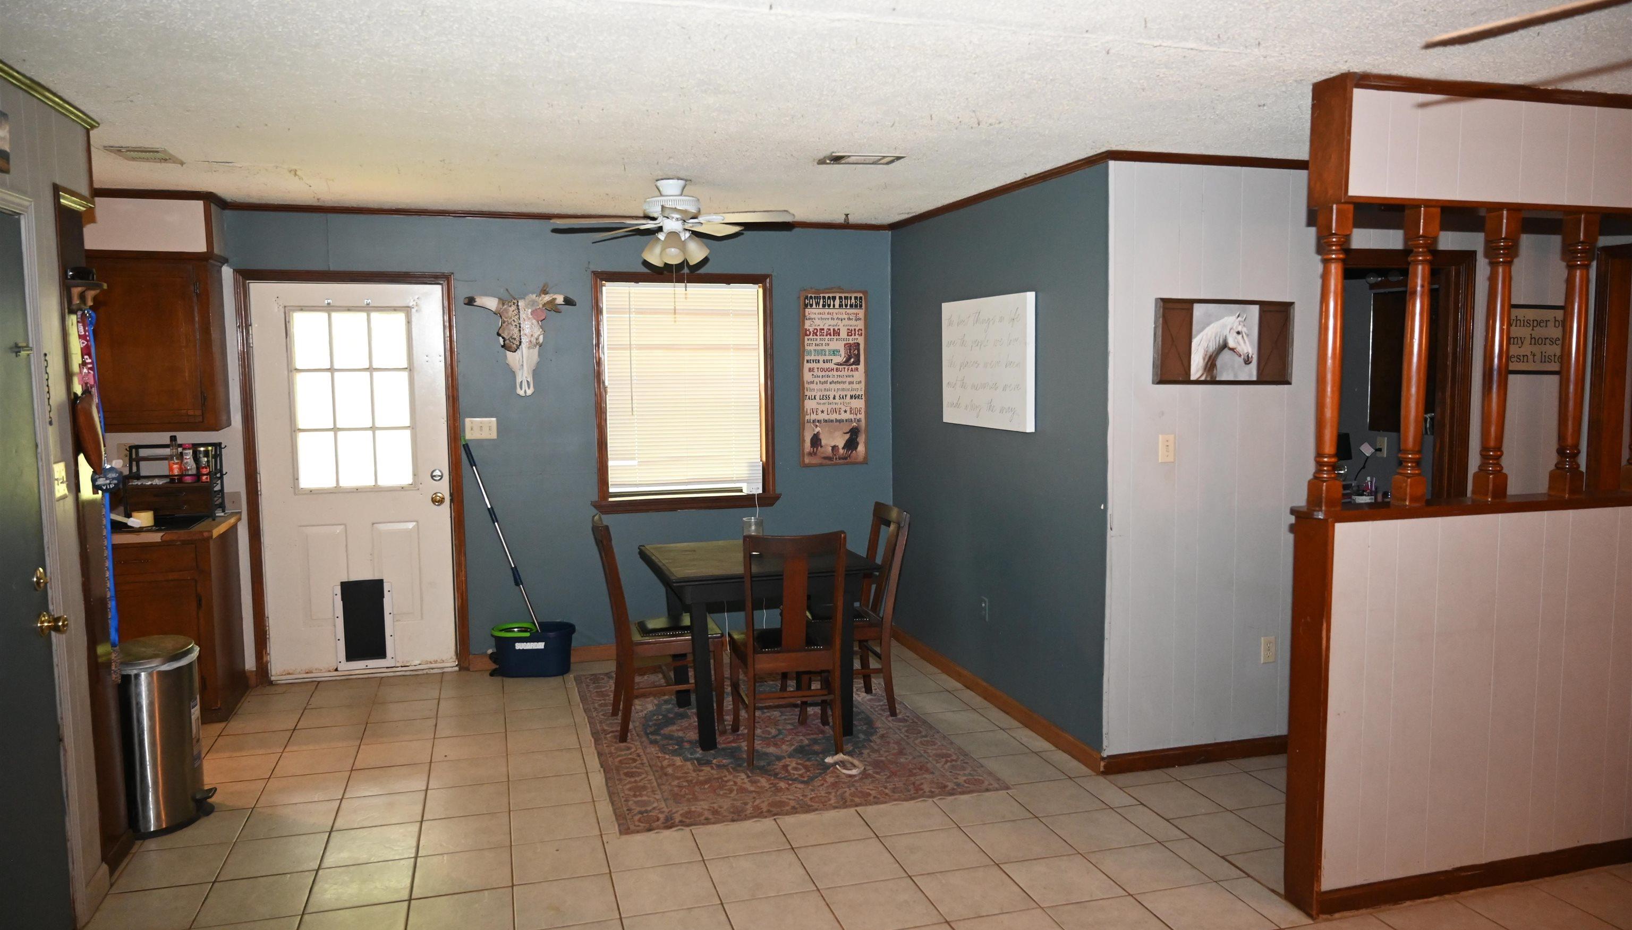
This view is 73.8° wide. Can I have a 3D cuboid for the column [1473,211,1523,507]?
[{"bbox_3d":[2.059,-0.323,3.287,0.065,0.873,0.065,-2,5,-16],"label":"column"}]

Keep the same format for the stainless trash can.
[{"bbox_3d":[-2.358,0.970,3.908,0.330,0.640,0.300,-3,6,-30],"label":"stainless trash can"}]

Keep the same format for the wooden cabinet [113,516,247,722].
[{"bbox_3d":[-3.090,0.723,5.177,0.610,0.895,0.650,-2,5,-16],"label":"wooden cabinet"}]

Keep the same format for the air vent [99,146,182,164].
[{"bbox_3d":[-2.569,-1.183,4.174,0.197,0.020,0.305,-2,5,-16],"label":"air vent"}]

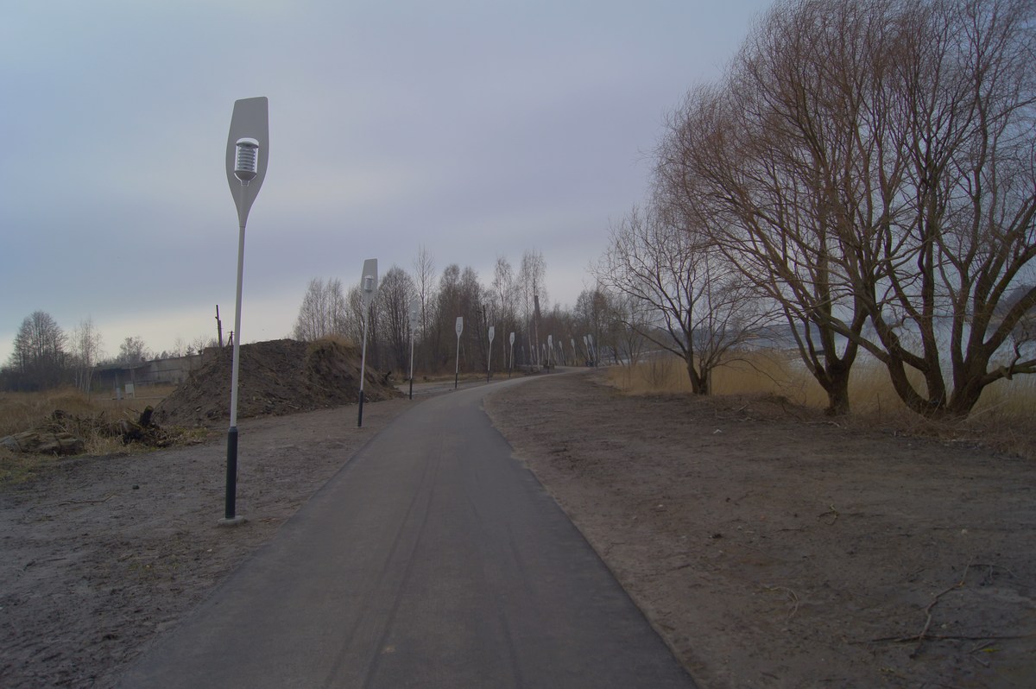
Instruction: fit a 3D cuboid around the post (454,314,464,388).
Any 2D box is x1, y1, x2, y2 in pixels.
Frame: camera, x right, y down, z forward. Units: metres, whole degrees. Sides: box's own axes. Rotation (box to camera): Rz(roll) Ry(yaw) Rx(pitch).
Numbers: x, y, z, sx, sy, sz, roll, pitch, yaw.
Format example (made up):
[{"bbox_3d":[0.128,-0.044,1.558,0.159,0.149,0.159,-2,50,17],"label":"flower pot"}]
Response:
[{"bbox_3d":[-4.050,0.574,52.700,0.490,4.850,0.260,3,-1,5],"label":"post"}]

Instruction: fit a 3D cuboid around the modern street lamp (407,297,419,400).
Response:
[{"bbox_3d":[-5.130,0.270,37.900,0.490,4.850,0.260,2,-1,1],"label":"modern street lamp"}]

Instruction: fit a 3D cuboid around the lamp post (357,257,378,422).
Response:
[{"bbox_3d":[-4.390,-0.060,22.360,0.490,4.850,0.260,3,-1,-3],"label":"lamp post"}]

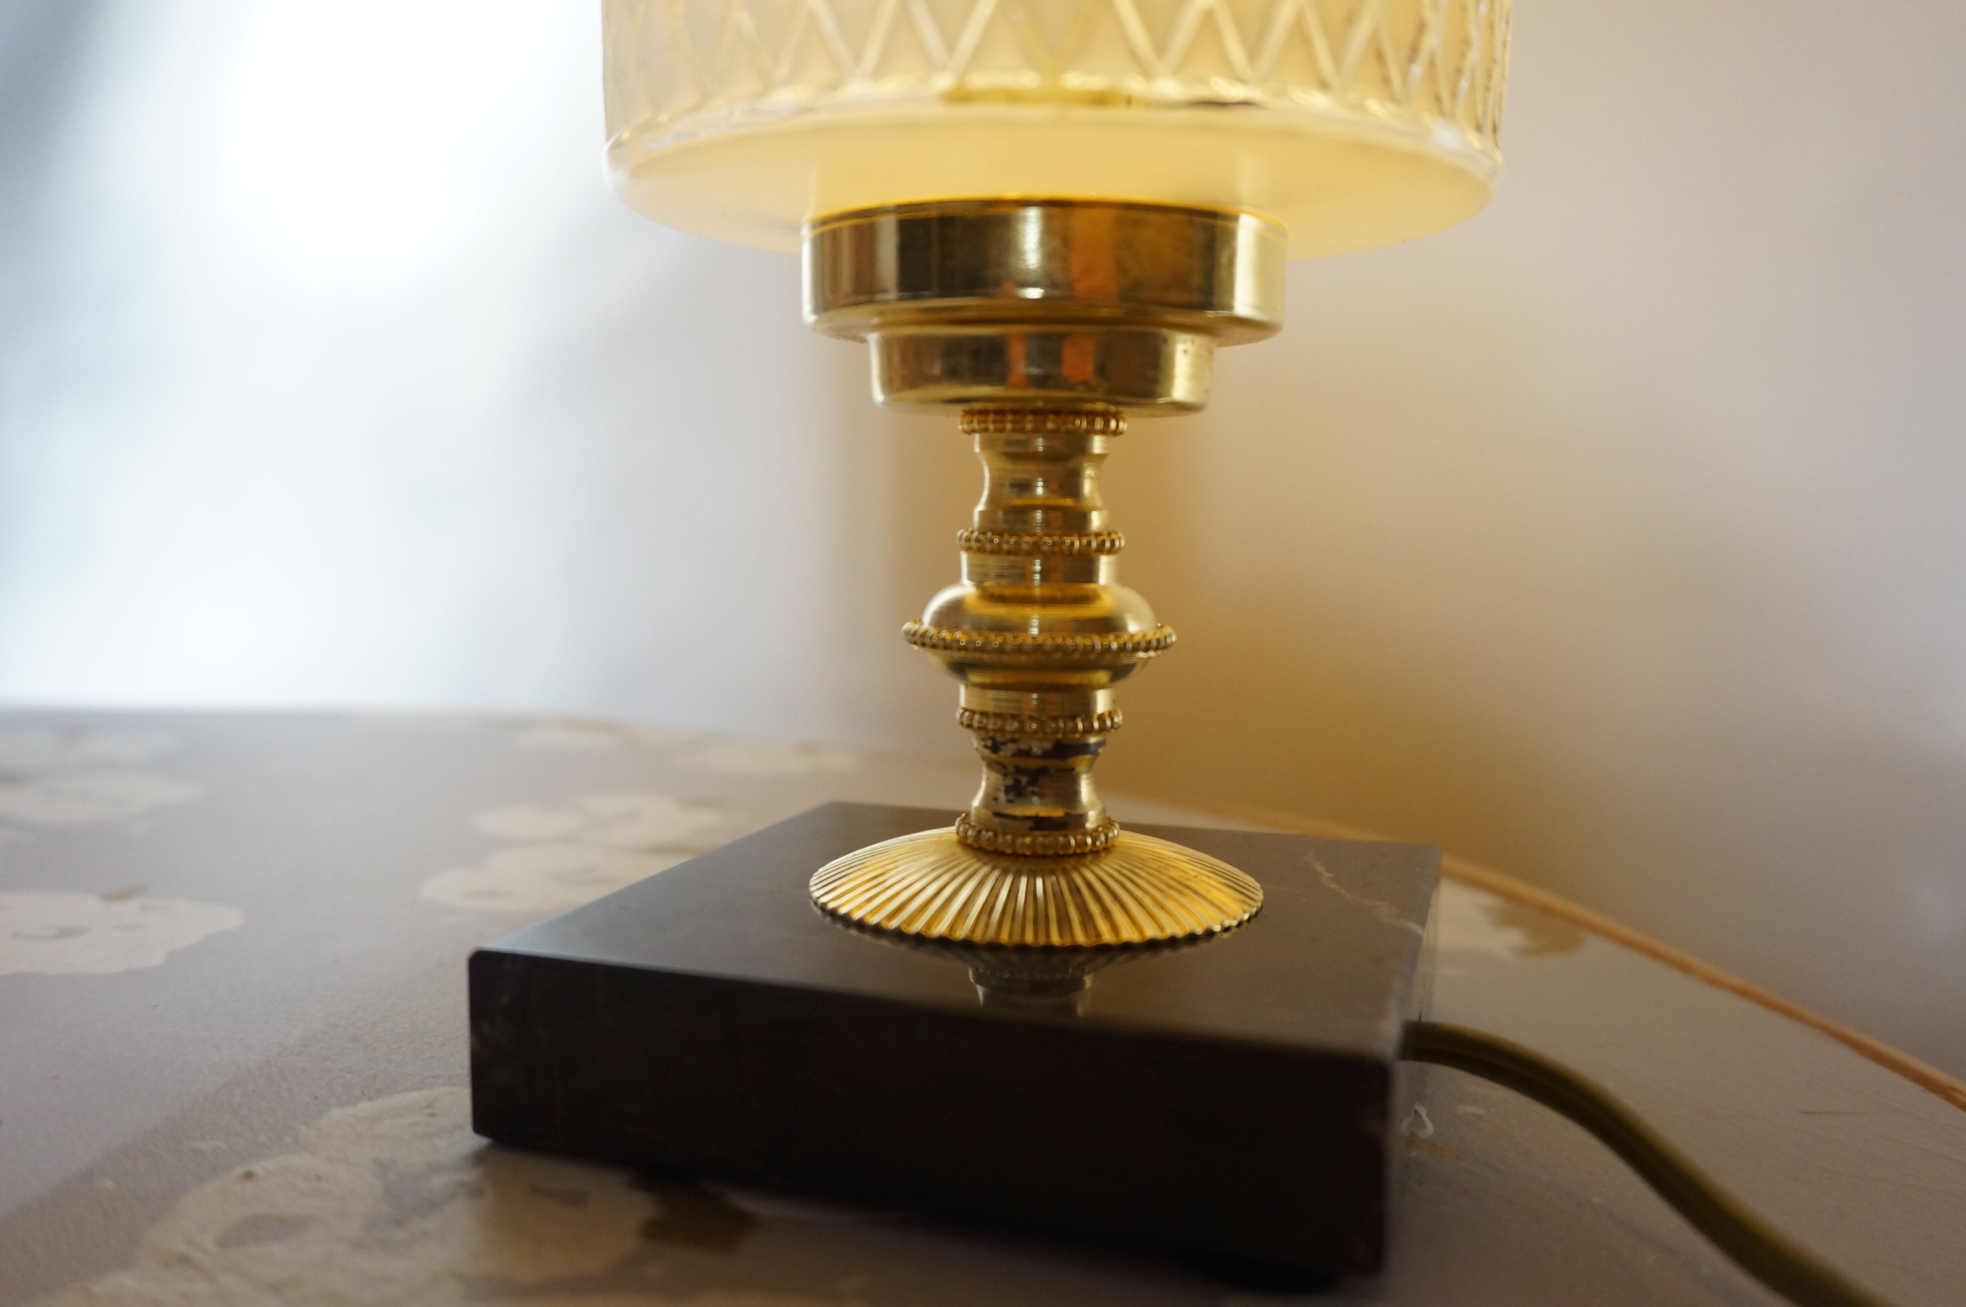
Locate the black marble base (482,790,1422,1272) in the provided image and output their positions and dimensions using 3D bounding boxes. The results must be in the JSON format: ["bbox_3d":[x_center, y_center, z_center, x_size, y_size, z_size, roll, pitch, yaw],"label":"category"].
[{"bbox_3d":[0.006,0.043,0.212,0.105,0.022,0.103,2,5,19],"label":"black marble base"}]

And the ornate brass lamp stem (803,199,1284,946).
[{"bbox_3d":[0.008,-0.011,0.207,0.063,0.087,0.063,2,5,19],"label":"ornate brass lamp stem"}]

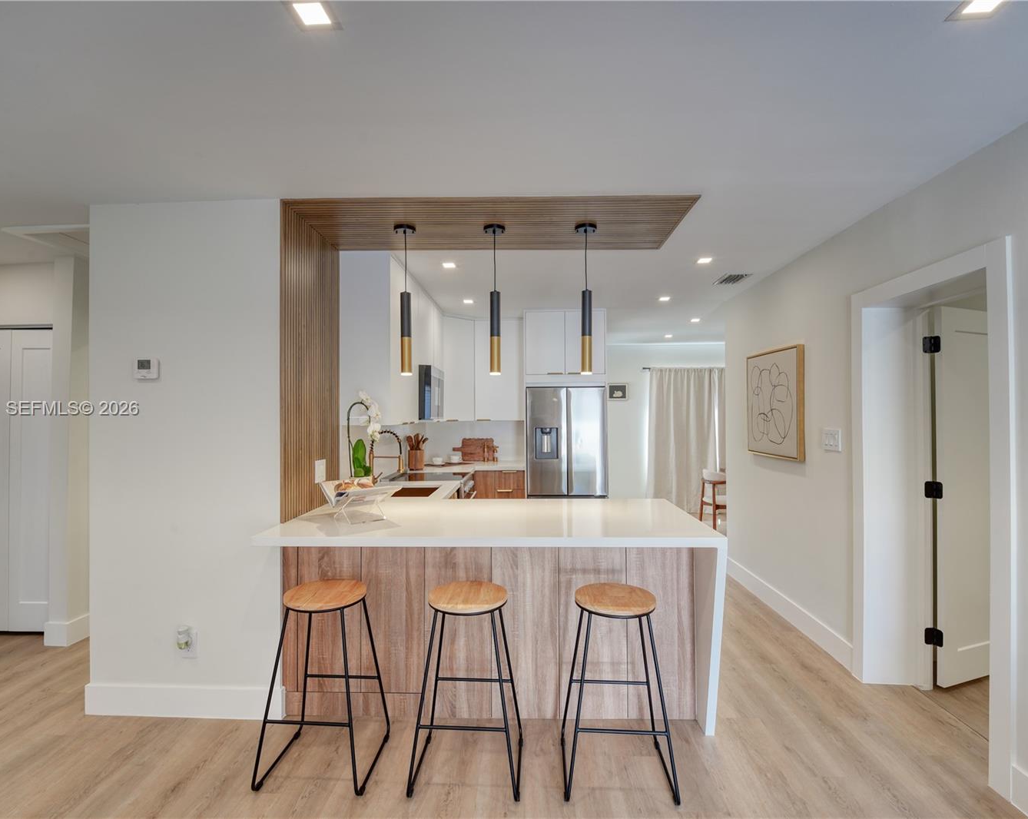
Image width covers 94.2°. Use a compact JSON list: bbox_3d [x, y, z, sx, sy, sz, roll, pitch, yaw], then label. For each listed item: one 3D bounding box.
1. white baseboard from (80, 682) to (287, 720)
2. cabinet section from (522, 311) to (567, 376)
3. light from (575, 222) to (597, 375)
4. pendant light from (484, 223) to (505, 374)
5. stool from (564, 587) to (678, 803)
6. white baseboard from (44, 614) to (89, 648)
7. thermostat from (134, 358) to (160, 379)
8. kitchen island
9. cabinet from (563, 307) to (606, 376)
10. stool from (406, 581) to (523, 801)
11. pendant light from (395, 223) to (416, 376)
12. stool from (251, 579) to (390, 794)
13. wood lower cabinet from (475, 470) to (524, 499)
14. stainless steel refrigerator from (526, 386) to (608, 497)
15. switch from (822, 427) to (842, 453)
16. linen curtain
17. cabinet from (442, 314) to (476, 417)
[{"bbox_3d":[-1.559,1.379,2.271,0.960,0.163,0.020,0,0,1],"label":"white baseboard"},{"bbox_3d":[0.312,-0.658,4.986,0.405,0.646,0.610,0,-1,2],"label":"cabinet section"},{"bbox_3d":[0.397,-0.598,2.608,0.117,0.810,0.117,0,0,1],"label":"light"},{"bbox_3d":[-0.100,-0.581,2.545,0.117,0.782,0.117,0,-1,2],"label":"pendant light"},{"bbox_3d":[0.412,1.107,1.930,0.410,0.690,0.345,0,-1,3],"label":"stool"},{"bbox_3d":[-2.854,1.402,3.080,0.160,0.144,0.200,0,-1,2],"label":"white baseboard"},{"bbox_3d":[-1.755,-0.196,2.279,0.106,0.102,0.028,0,-1,3],"label":"thermostat"},{"bbox_3d":[-0.097,0.998,2.460,1.989,0.914,0.934,0,0,1],"label":"kitchen island"},{"bbox_3d":[0.708,-0.659,4.961,0.406,0.650,0.600,0,-1,2],"label":"cabinet"},{"bbox_3d":[-0.181,1.107,1.957,0.417,0.690,0.356,0,0,3],"label":"stool"},{"bbox_3d":[-0.578,-0.585,2.560,0.117,0.787,0.117,0,-1,2],"label":"pendant light"},{"bbox_3d":[-0.778,1.111,1.986,0.432,0.687,0.358,0,0,5],"label":"stool"},{"bbox_3d":[-0.135,1.052,5.073,0.509,0.870,0.600,0,-1,2],"label":"wood lower cabinet"},{"bbox_3d":[0.509,0.631,4.886,0.764,1.682,0.760,0,0,1],"label":"stainless steel refrigerator"},{"bbox_3d":[1.886,0.184,2.847,0.013,0.120,0.170,0,-1,2],"label":"switch"},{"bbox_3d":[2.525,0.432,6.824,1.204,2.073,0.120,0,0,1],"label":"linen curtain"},{"bbox_3d":[-0.682,-0.405,5.038,0.400,1.055,0.400,0,-1,-41],"label":"cabinet"}]

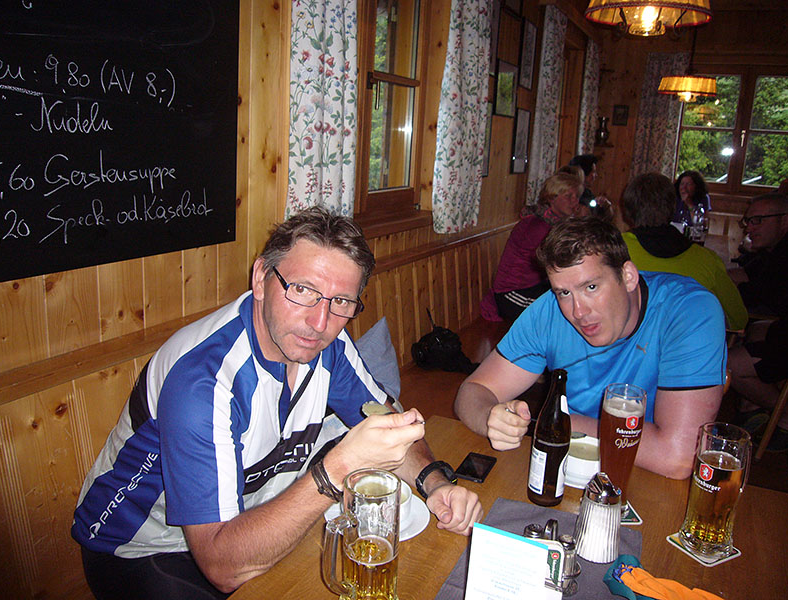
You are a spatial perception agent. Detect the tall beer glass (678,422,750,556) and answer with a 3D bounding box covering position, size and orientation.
[{"bbox_3d":[0.565,0.334,1.135,0.088,0.212,0.088,10,15,25],"label":"tall beer glass"}]

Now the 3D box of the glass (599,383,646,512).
[{"bbox_3d":[0.425,0.287,1.238,0.081,0.237,0.081,10,15,25],"label":"glass"}]

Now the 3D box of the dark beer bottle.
[{"bbox_3d":[0.309,0.263,1.252,0.069,0.264,0.069,10,15,25],"label":"dark beer bottle"}]

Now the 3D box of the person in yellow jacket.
[{"bbox_3d":[1.092,0.165,2.677,0.560,1.360,0.780,10,15,25],"label":"person in yellow jacket"}]

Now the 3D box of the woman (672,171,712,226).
[{"bbox_3d":[2.345,-0.377,5.293,0.480,1.320,0.750,10,15,25],"label":"woman"}]

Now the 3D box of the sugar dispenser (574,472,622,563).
[{"bbox_3d":[0.361,0.363,1.110,0.075,0.143,0.075,15,18,38],"label":"sugar dispenser"}]

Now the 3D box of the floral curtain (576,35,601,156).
[{"bbox_3d":[1.578,-1.484,5.388,0.100,1.260,0.320,10,15,25],"label":"floral curtain"}]

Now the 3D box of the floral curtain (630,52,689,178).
[{"bbox_3d":[2.308,-1.509,5.697,0.380,1.260,0.110,10,15,25],"label":"floral curtain"}]

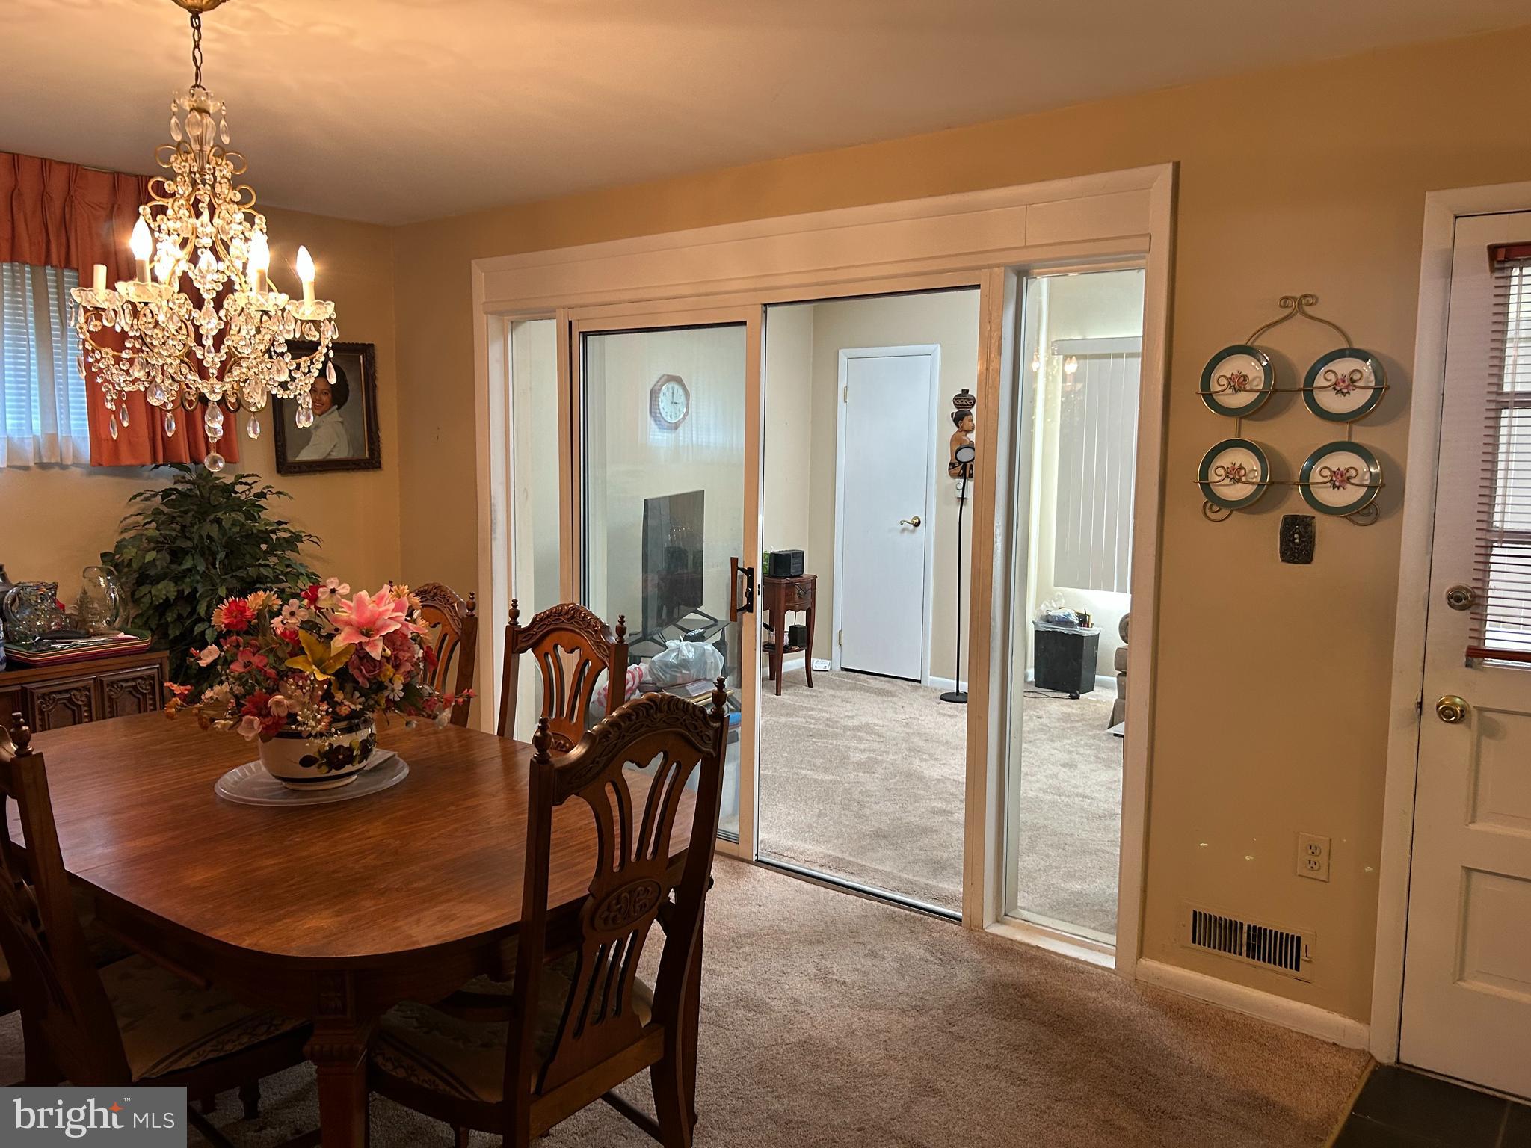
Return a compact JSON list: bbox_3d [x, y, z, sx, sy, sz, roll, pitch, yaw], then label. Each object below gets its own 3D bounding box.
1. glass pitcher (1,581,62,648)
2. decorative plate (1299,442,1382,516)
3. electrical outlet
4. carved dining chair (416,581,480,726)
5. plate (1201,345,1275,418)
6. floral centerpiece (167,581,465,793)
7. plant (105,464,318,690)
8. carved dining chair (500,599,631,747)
[{"bbox_3d":[-2.480,0.136,3.897,0.150,0.205,0.185,6,9,38],"label":"glass pitcher"},{"bbox_3d":[1.391,-0.230,2.784,0.182,0.182,0.025,5,8,37],"label":"decorative plate"},{"bbox_3d":[1.396,0.722,2.925,0.073,0.116,0.009,5,8,37],"label":"electrical outlet"},{"bbox_3d":[-1.096,0.595,3.166,0.490,1.100,0.550,5,8,37],"label":"carved dining chair"},{"bbox_3d":[1.193,-0.488,2.907,0.182,0.182,0.025,5,8,37],"label":"plate"},{"bbox_3d":[-0.995,0.233,2.556,0.660,0.450,0.580,-2,7,-22],"label":"floral centerpiece"},{"bbox_3d":[-1.931,0.328,4.091,0.700,1.410,0.750,5,8,37],"label":"plant"},{"bbox_3d":[-0.644,0.641,2.788,0.490,1.100,0.550,5,8,37],"label":"carved dining chair"}]

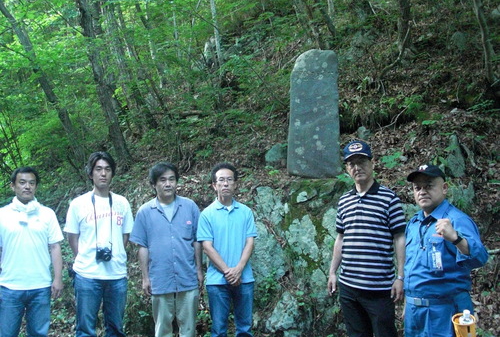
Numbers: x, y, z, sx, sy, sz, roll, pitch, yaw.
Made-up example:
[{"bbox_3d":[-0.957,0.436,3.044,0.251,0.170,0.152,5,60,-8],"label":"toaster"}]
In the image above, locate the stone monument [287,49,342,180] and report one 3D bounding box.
[{"bbox_3d":[0.675,-0.570,5.500,0.550,1.360,0.200,0,-3,2],"label":"stone monument"}]

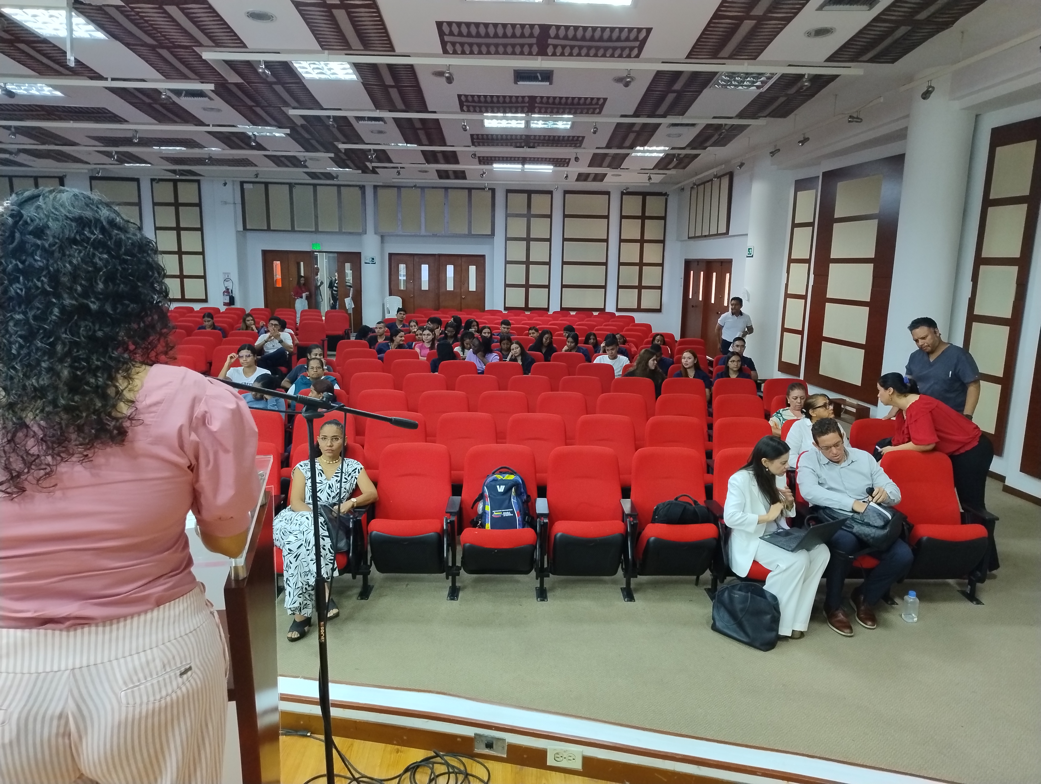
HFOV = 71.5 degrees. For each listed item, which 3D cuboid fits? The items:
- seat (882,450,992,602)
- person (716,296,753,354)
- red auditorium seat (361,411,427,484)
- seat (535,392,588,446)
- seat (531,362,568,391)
[{"bbox_3d":[2.705,0.898,4.800,0.560,0.920,0.600,1,10,-1],"label":"seat"},{"bbox_3d":[3.110,-0.555,10.665,0.520,1.690,0.320,3,11,12],"label":"person"},{"bbox_3d":[-1.015,0.645,5.740,0.575,0.900,0.640,1,10,-1],"label":"red auditorium seat"},{"bbox_3d":[0.387,0.474,6.514,0.570,0.880,0.620,1,10,-2],"label":"seat"},{"bbox_3d":[0.345,0.160,8.558,0.560,0.950,0.600,1,10,0],"label":"seat"}]

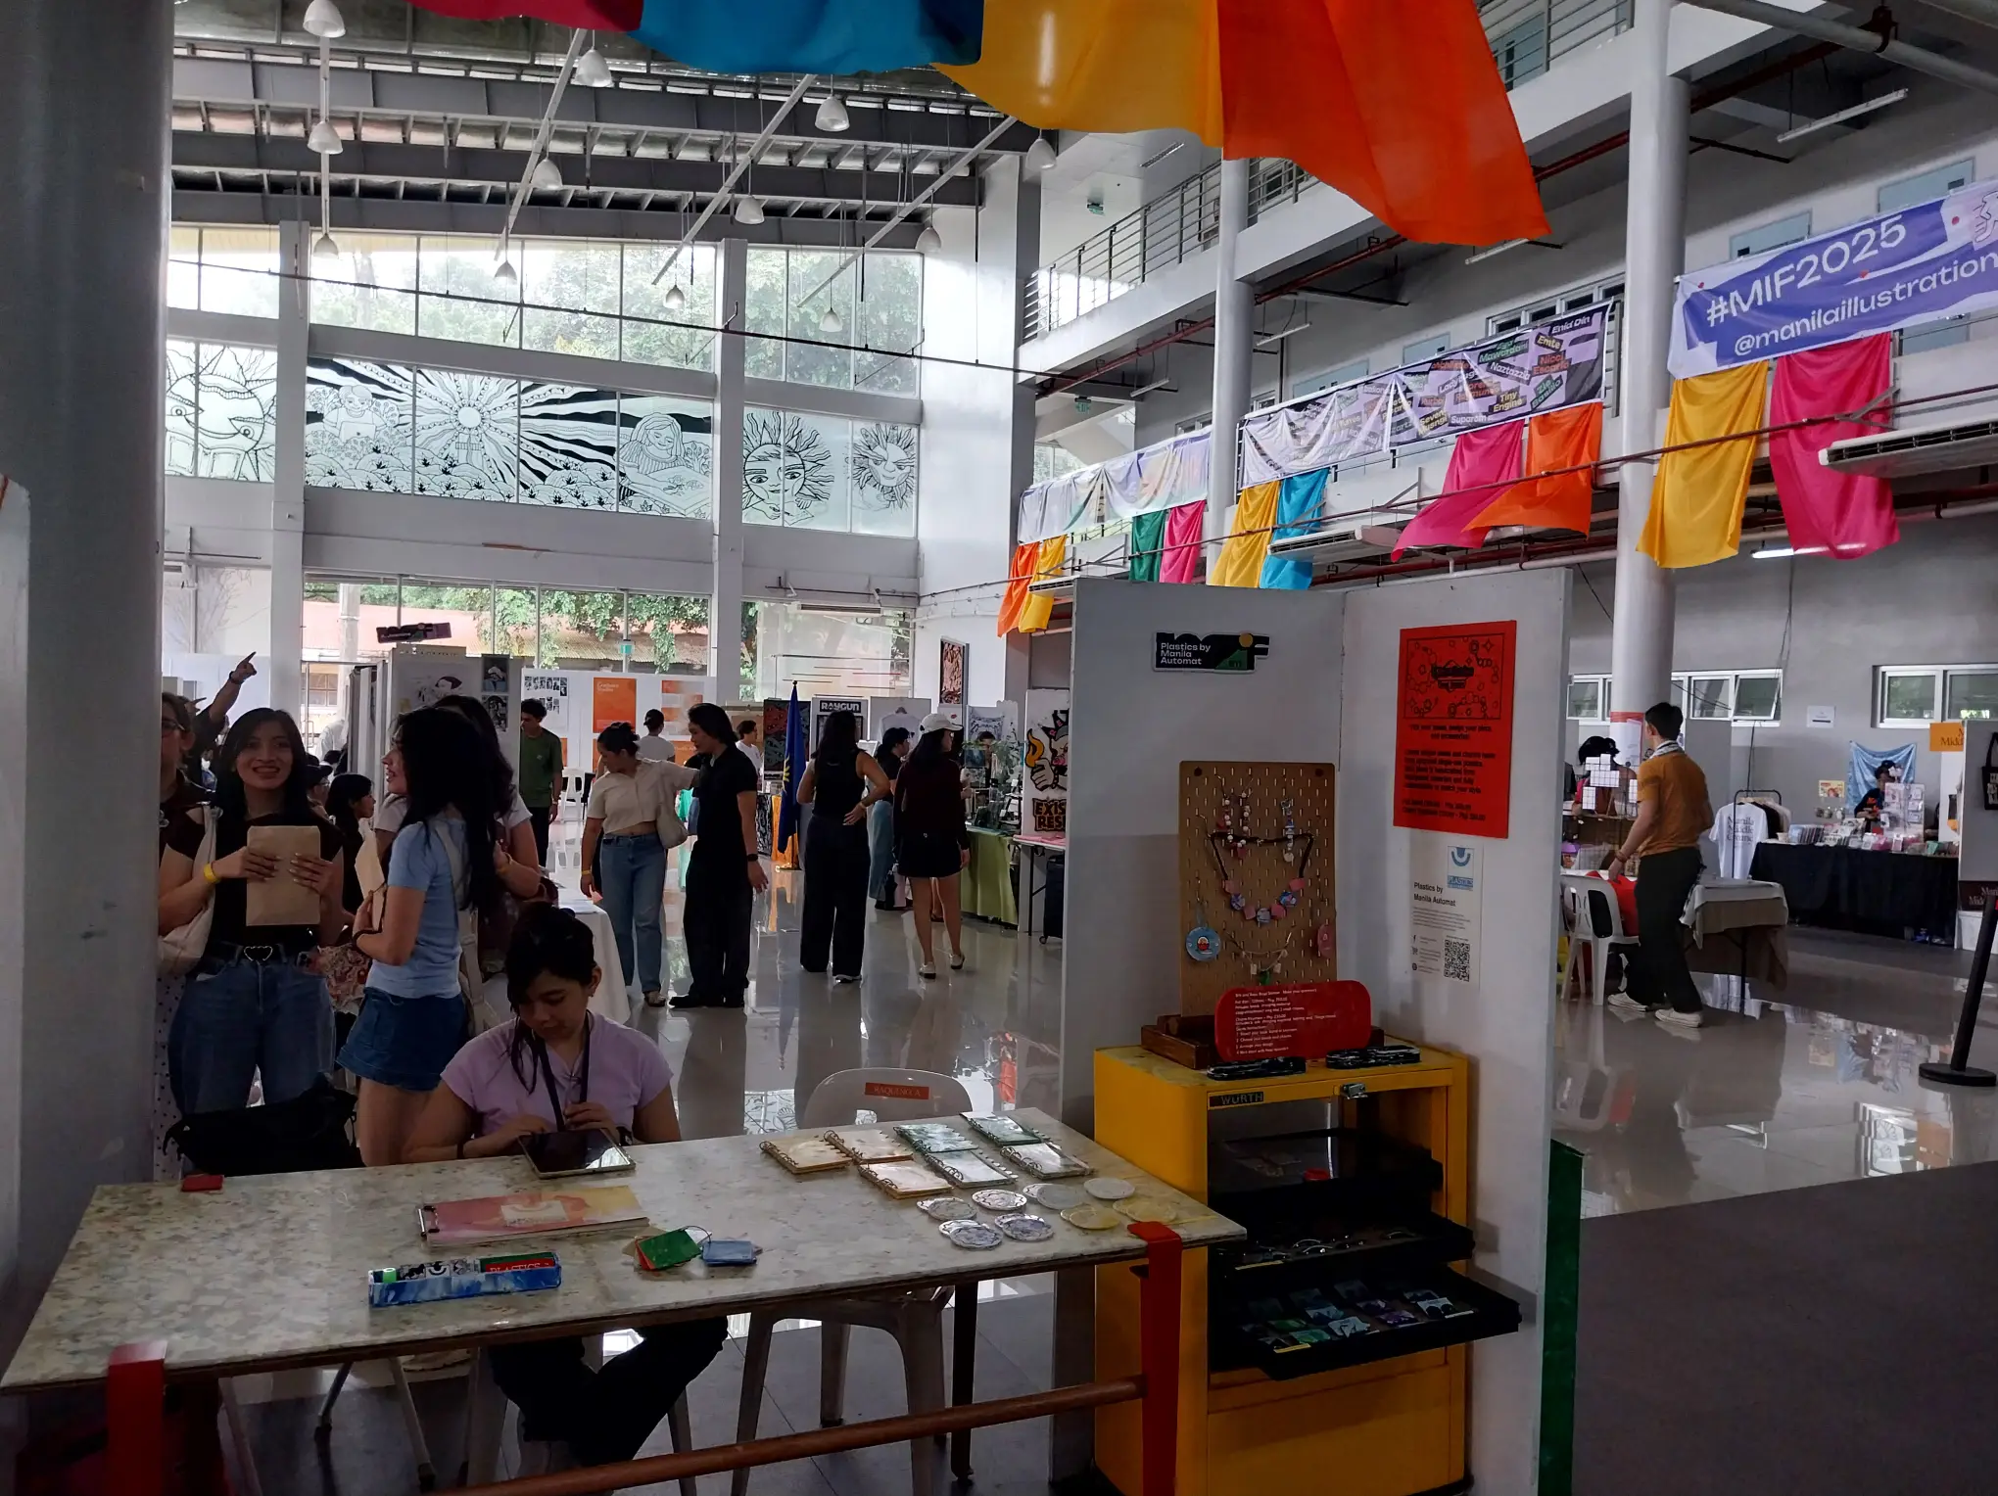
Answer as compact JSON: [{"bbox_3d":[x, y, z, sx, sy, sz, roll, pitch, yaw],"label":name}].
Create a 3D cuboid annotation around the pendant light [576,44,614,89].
[{"bbox_3d":[-4.535,-7.663,16.800,0.420,0.440,0.420,1,1,-24],"label":"pendant light"}]

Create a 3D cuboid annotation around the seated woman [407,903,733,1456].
[{"bbox_3d":[-0.893,0.949,2.998,0.550,1.200,0.680,1,1,-24],"label":"seated woman"}]

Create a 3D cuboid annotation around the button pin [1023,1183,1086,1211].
[{"bbox_3d":[0.104,0.805,2.691,0.120,0.011,0.106,1,1,-6],"label":"button pin"}]

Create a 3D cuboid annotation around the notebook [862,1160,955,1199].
[{"bbox_3d":[-0.165,0.776,2.700,0.108,0.018,0.168,1,1,-24],"label":"notebook"}]

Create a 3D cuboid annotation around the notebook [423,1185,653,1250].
[{"bbox_3d":[-0.781,0.782,2.513,0.340,0.016,0.170,1,1,-24],"label":"notebook"}]

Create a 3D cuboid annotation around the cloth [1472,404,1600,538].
[{"bbox_3d":[5.214,-2.683,14.514,0.350,1.250,1.300,1,1,-24],"label":"cloth"}]

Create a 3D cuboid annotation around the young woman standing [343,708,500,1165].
[{"bbox_3d":[-1.471,0.694,3.775,0.350,1.589,0.410,2,1,-3],"label":"young woman standing"}]

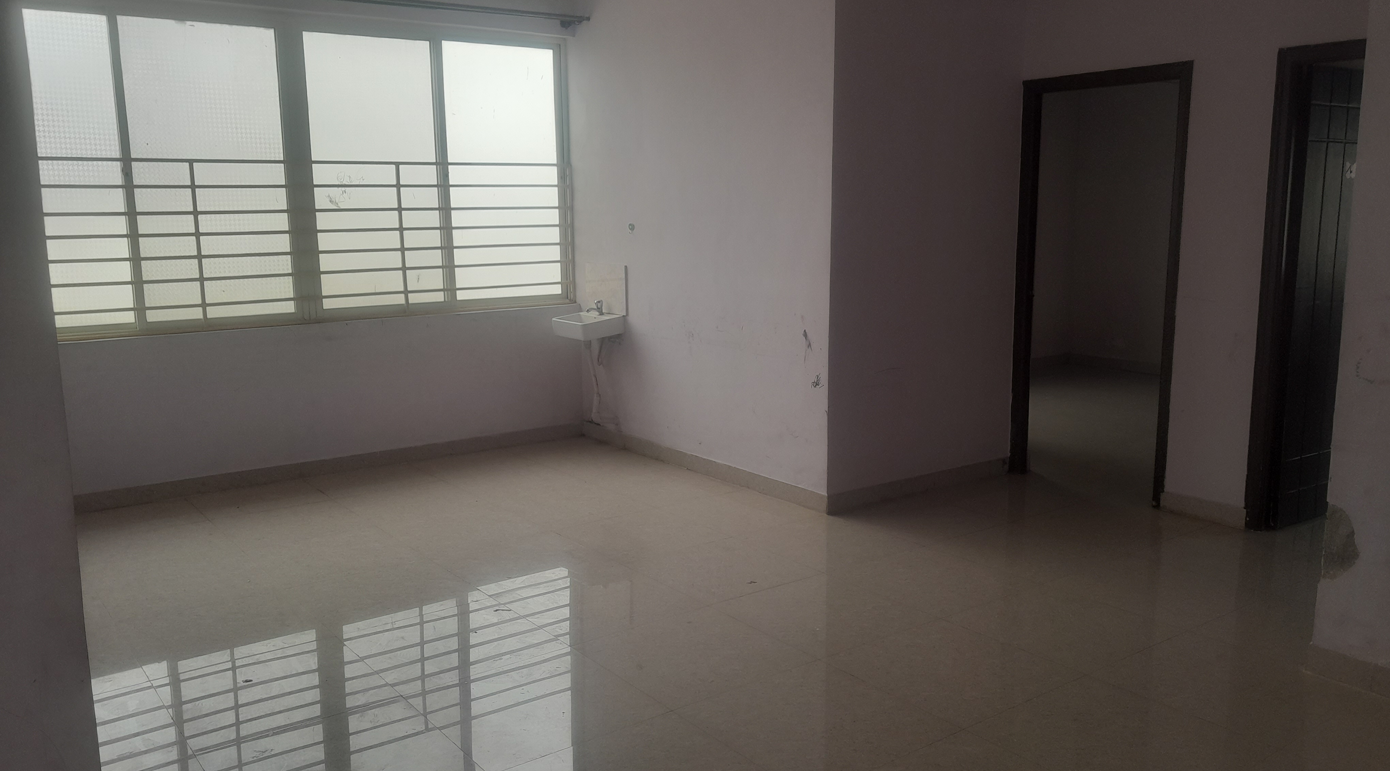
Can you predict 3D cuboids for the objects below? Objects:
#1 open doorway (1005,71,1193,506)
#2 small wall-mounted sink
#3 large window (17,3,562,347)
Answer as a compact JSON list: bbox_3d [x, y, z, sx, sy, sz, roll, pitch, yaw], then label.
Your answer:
[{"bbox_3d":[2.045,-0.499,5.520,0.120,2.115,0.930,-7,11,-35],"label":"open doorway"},{"bbox_3d":[-0.669,-0.369,6.687,0.300,0.130,0.420,-7,11,-35],"label":"small wall-mounted sink"},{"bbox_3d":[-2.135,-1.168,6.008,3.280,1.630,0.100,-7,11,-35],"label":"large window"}]

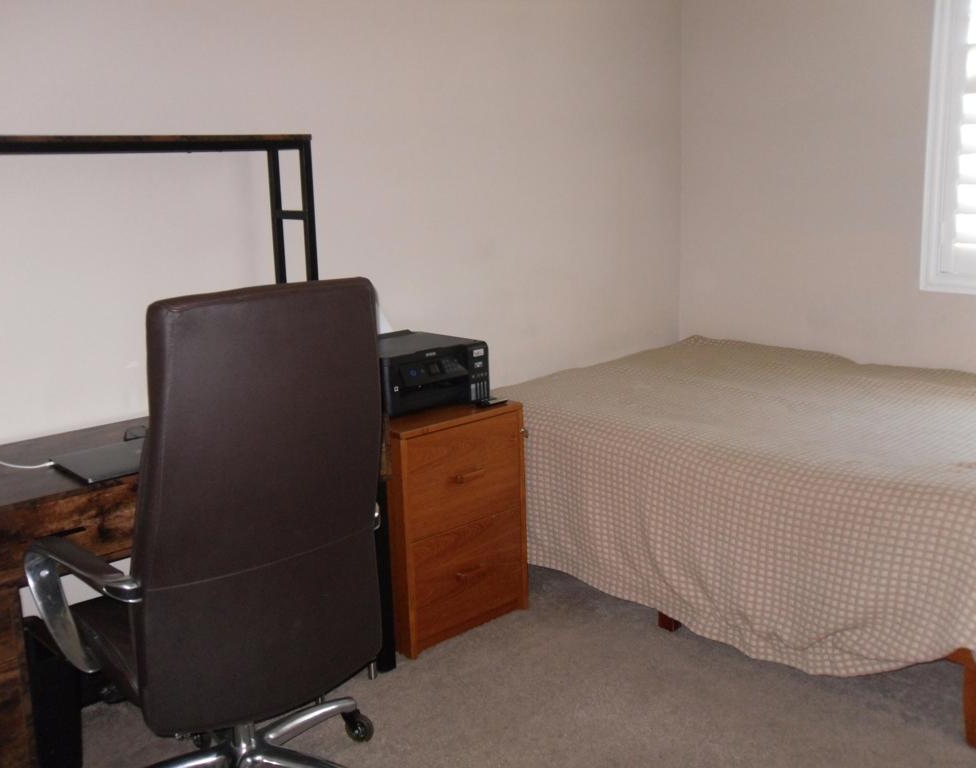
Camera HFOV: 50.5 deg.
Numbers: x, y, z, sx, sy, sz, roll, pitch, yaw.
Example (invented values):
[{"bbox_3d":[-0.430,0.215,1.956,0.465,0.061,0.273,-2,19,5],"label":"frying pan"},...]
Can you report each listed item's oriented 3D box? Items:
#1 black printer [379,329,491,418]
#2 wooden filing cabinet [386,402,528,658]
[{"bbox_3d":[-0.253,-0.042,3.290,0.374,0.186,0.352,-11,15,-36],"label":"black printer"},{"bbox_3d":[-0.214,0.401,3.271,0.476,0.676,0.470,-12,16,-41],"label":"wooden filing cabinet"}]

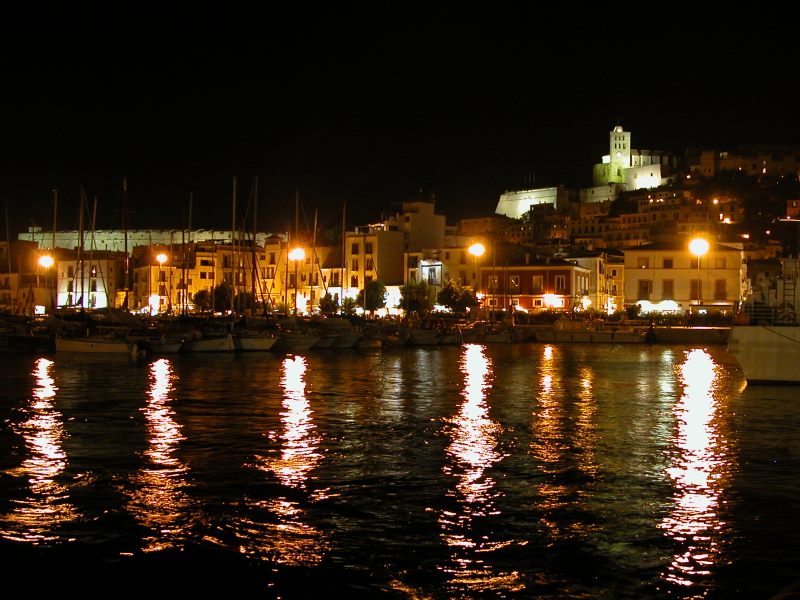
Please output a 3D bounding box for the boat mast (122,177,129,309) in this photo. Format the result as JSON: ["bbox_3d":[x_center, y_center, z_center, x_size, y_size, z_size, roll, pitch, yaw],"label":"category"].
[{"bbox_3d":[-28.910,-5.230,83.000,0.280,15.630,0.280,-1,0,0],"label":"boat mast"}]

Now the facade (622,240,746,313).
[{"bbox_3d":[39.600,-2.900,114.000,17.000,11.500,9.000,0,0,0],"label":"facade"}]

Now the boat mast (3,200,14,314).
[{"bbox_3d":[-43.200,-3.990,87.000,0.280,14.080,0.280,-3,0,0],"label":"boat mast"}]

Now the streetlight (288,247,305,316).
[{"bbox_3d":[-15.340,-2.310,117.000,1.800,10.400,0.800,0,0,0],"label":"streetlight"}]

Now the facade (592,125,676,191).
[{"bbox_3d":[132.800,-80.700,445.000,45.000,37.500,24.000,0,0,14],"label":"facade"}]

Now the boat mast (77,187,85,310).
[{"bbox_3d":[-34.370,-4.760,85.000,0.280,15.040,0.280,0,0,0],"label":"boat mast"}]

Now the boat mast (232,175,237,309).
[{"bbox_3d":[-17.270,-5.270,82.000,0.280,15.650,0.280,0,0,0],"label":"boat mast"}]

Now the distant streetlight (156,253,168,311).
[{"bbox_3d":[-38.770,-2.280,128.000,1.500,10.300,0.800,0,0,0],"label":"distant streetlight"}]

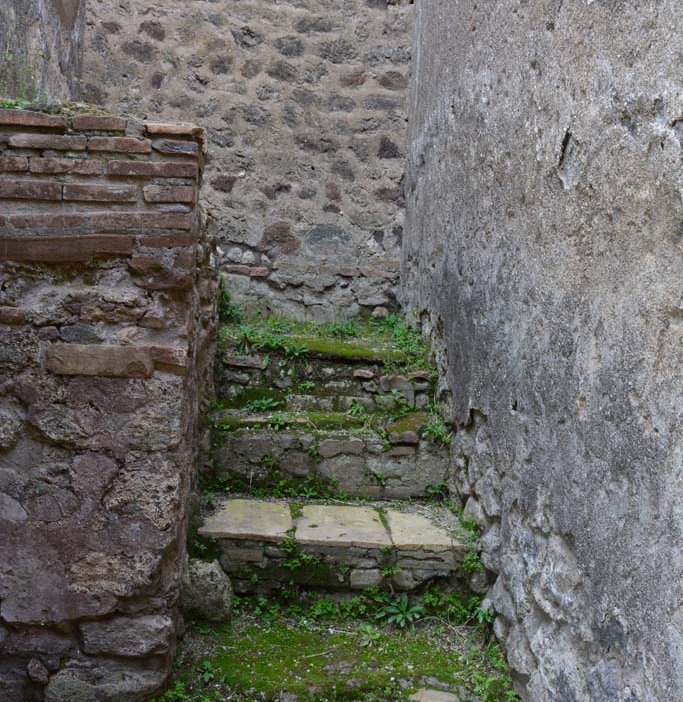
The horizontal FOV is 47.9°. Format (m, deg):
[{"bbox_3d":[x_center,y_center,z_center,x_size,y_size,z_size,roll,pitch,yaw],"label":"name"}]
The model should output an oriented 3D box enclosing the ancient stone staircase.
[{"bbox_3d":[-0.039,0.359,3.436,0.950,0.780,1.620,2,8,-3],"label":"ancient stone staircase"}]

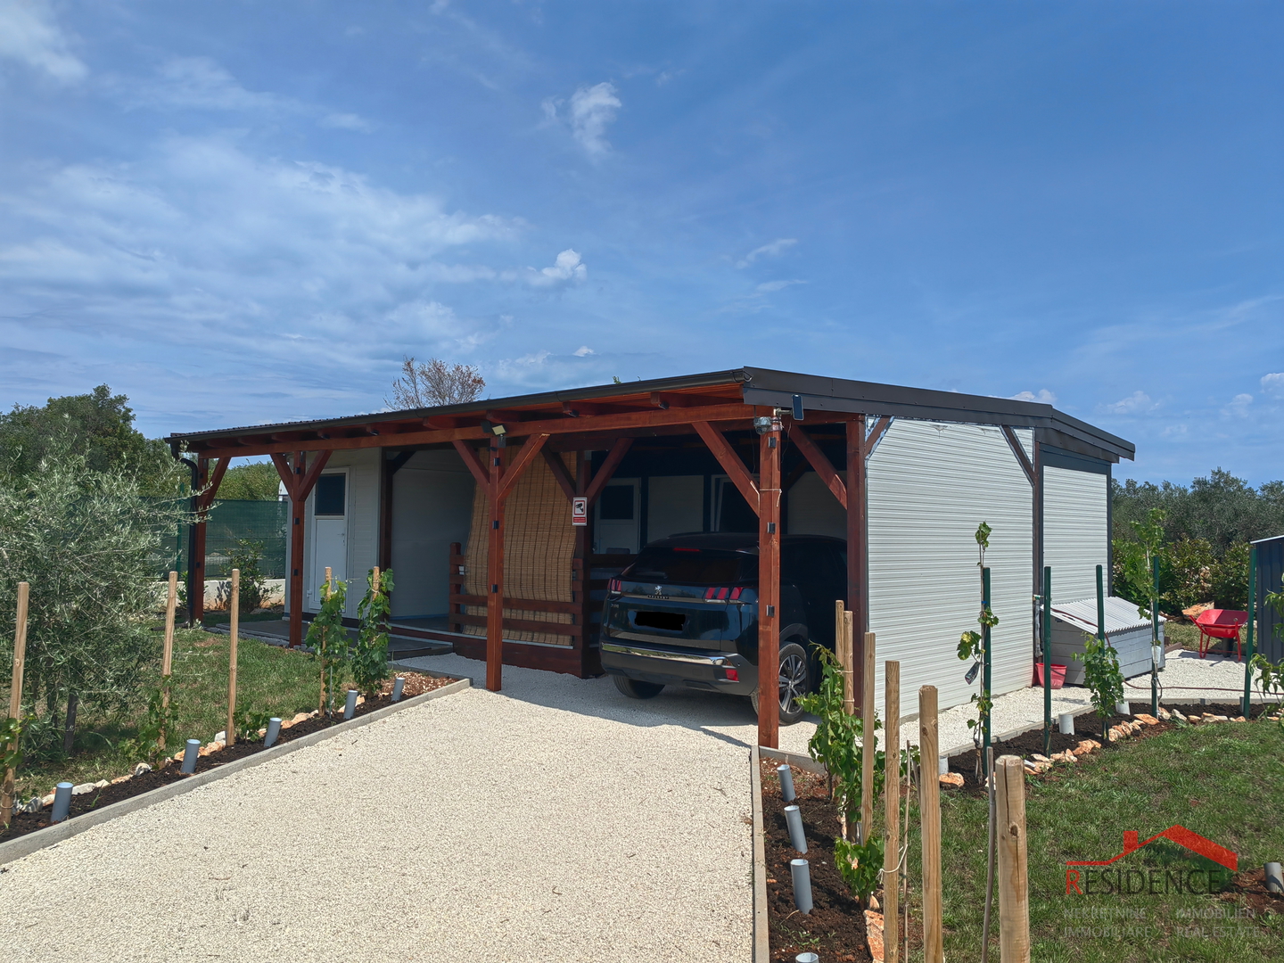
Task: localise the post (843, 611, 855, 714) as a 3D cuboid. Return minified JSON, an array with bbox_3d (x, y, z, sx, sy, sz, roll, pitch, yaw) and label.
[{"bbox_3d":[1.118,1.325,5.389,0.047,1.245,0.047,-1,-3,12],"label":"post"}]

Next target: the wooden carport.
[{"bbox_3d":[-0.292,0.714,13.806,10.670,3.100,8.320,-1,-3,44],"label":"wooden carport"}]

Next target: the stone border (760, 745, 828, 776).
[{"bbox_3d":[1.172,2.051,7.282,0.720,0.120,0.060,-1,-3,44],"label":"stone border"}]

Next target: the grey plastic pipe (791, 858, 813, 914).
[{"bbox_3d":[0.697,1.757,4.348,0.075,0.206,0.075,-6,-4,9],"label":"grey plastic pipe"}]

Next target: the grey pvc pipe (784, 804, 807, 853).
[{"bbox_3d":[0.801,1.796,5.177,0.075,0.216,0.075,-14,-3,8],"label":"grey pvc pipe"}]

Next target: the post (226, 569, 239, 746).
[{"bbox_3d":[-2.964,1.276,7.273,0.049,1.266,0.049,2,-3,-24],"label":"post"}]

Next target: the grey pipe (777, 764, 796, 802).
[{"bbox_3d":[0.890,1.849,6.139,0.075,0.202,0.075,-11,1,8],"label":"grey pipe"}]

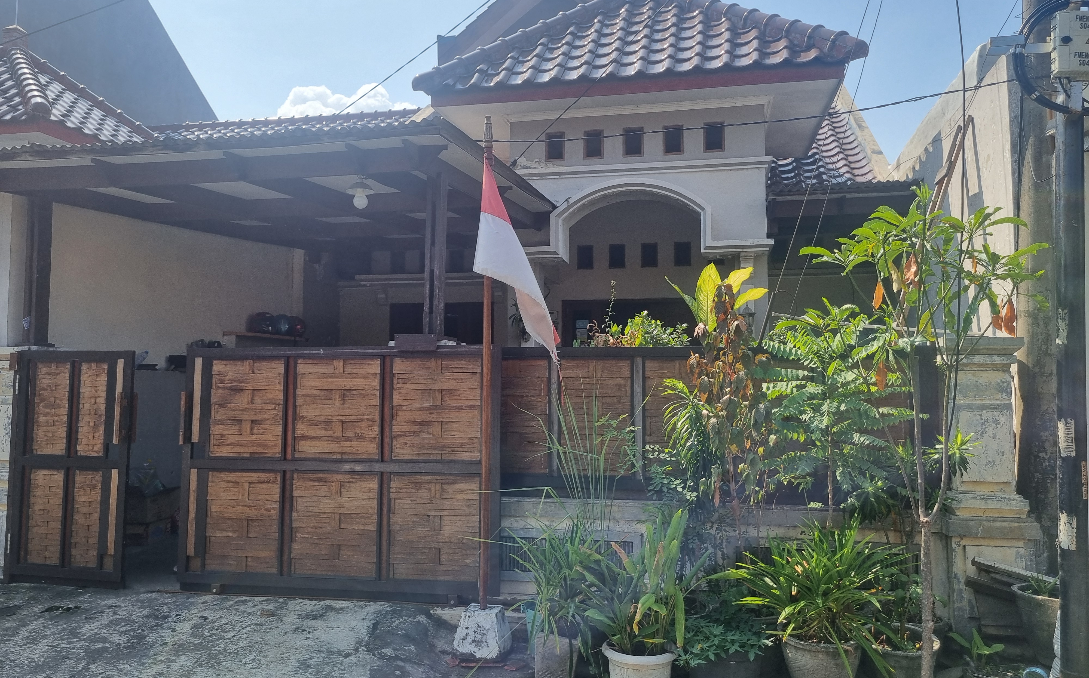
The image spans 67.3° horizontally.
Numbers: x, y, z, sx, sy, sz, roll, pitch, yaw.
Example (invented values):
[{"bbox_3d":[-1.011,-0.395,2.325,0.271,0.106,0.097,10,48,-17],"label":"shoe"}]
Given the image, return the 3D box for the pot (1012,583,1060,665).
[{"bbox_3d":[2.766,1.533,4.450,0.430,0.499,0.430,0,-4,0],"label":"pot"}]

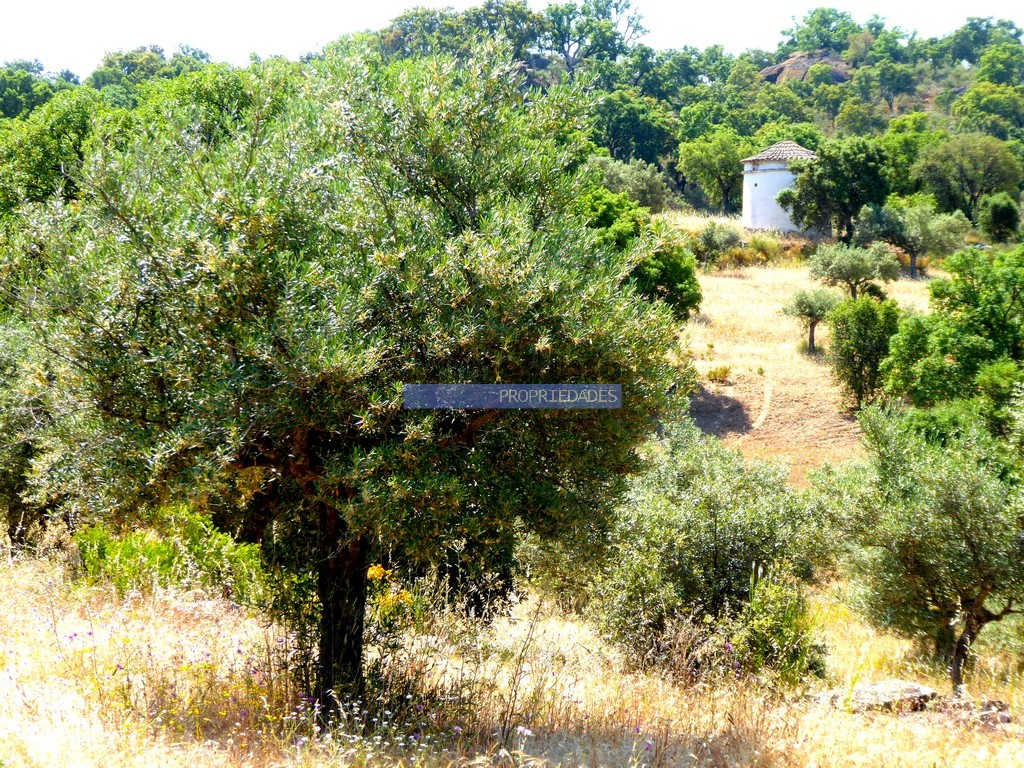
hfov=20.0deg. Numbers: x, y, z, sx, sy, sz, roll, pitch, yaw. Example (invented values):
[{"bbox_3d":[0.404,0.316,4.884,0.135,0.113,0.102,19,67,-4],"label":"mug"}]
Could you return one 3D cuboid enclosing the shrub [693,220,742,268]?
[{"bbox_3d":[9.003,-6.111,127.000,2.190,2.103,2.190,0,0,0],"label":"shrub"}]

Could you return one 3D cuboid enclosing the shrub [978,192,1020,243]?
[{"bbox_3d":[23.206,-7.926,138.000,1.999,2.380,1.999,0,0,0],"label":"shrub"}]

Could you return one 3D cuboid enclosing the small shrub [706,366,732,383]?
[{"bbox_3d":[5.387,-0.249,76.000,0.682,0.524,0.648,0,0,0],"label":"small shrub"}]

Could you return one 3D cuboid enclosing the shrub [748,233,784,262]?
[{"bbox_3d":[11.325,-6.052,129.000,1.602,1.379,1.522,0,0,0],"label":"shrub"}]

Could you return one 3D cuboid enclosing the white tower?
[{"bbox_3d":[13.019,-9.239,137.000,4.442,4.537,4.442,0,0,0],"label":"white tower"}]

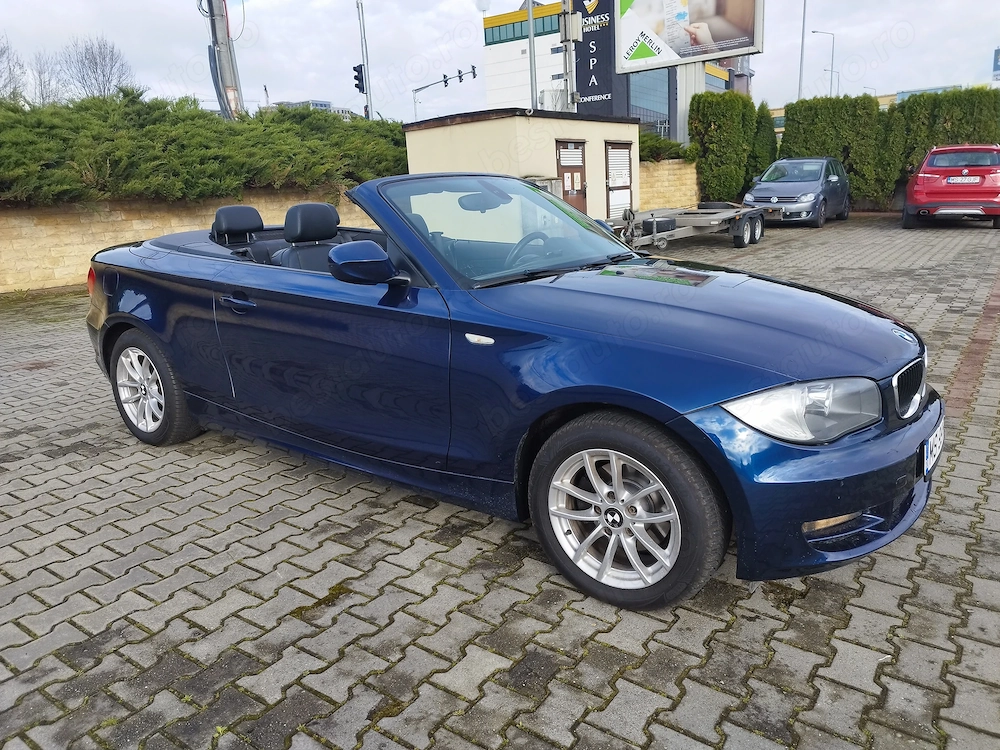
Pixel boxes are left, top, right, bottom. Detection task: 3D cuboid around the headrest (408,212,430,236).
[{"bbox_3d":[-0.488,-0.811,3.994,0.130,0.190,0.260,8,17,35],"label":"headrest"}]

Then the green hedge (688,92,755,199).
[{"bbox_3d":[5.299,-5.098,17.200,1.400,3.100,1.200,5,15,30],"label":"green hedge"}]

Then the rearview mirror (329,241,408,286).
[{"bbox_3d":[-0.454,-0.381,2.471,0.170,0.155,0.230,10,19,34],"label":"rearview mirror"}]

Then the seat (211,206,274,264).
[{"bbox_3d":[-1.155,-0.429,3.671,0.660,0.850,0.500,10,19,34],"label":"seat"}]

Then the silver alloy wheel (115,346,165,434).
[{"bbox_3d":[-1.792,0.065,3.744,0.445,0.445,0.180,10,17,34],"label":"silver alloy wheel"}]

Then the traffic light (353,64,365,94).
[{"bbox_3d":[-4.506,-9.411,23.000,0.360,0.880,0.290,-4,13,-8],"label":"traffic light"}]

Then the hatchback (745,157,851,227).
[{"bbox_3d":[7.360,-4.450,17.620,1.760,1.580,4.200,8,18,36],"label":"hatchback"}]

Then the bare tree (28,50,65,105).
[{"bbox_3d":[-26.130,-13.795,43.299,3.000,10.490,3.000,-3,14,0],"label":"bare tree"}]

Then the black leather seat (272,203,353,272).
[{"bbox_3d":[-0.621,-0.304,3.284,0.750,0.950,0.520,10,19,34],"label":"black leather seat"}]

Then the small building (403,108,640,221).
[{"bbox_3d":[0.605,-3.512,13.904,2.550,2.500,4.070,8,17,38],"label":"small building"}]

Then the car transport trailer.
[{"bbox_3d":[3.400,-2.780,13.500,2.250,0.850,5.300,7,17,33],"label":"car transport trailer"}]

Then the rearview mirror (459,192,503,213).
[{"bbox_3d":[-0.081,-0.782,3.242,0.235,0.080,0.060,-14,18,-41],"label":"rearview mirror"}]

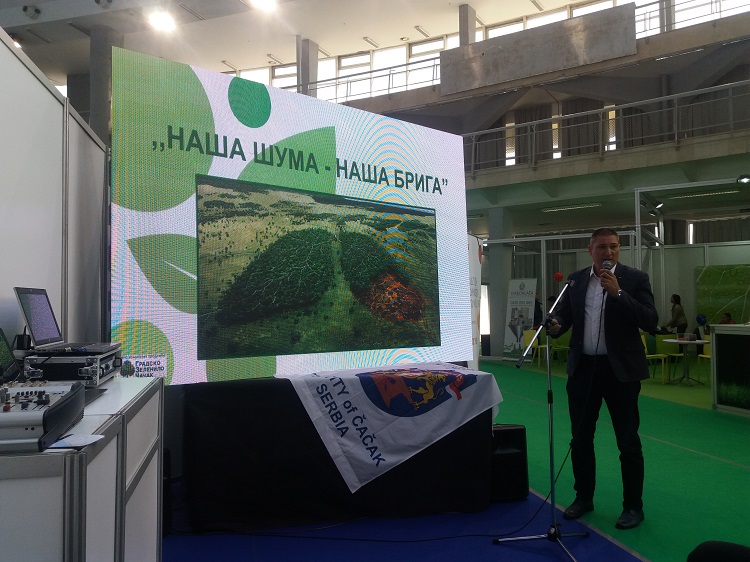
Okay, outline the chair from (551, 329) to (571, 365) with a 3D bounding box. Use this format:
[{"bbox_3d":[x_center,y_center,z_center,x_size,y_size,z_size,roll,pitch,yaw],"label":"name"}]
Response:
[{"bbox_3d":[4.028,1.437,13.100,0.460,0.810,0.500,-1,-2,15],"label":"chair"}]

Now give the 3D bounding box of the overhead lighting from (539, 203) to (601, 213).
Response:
[{"bbox_3d":[5.272,-1.962,16.232,1.550,0.090,0.200,-2,-3,32],"label":"overhead lighting"}]

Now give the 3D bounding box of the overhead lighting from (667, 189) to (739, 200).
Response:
[{"bbox_3d":[7.898,-2.080,14.582,1.550,0.090,0.200,-2,-3,32],"label":"overhead lighting"}]

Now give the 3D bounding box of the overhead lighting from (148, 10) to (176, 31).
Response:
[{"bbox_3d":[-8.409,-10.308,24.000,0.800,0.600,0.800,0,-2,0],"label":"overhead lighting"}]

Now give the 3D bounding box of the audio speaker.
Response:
[{"bbox_3d":[0.876,1.238,4.244,0.300,0.510,0.290,0,-2,-8],"label":"audio speaker"}]

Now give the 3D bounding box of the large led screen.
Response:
[{"bbox_3d":[-0.497,-0.437,5.751,3.840,2.570,0.140,2,-6,-38],"label":"large led screen"}]

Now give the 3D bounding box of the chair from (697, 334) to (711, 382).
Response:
[{"bbox_3d":[5.771,1.305,10.250,0.460,0.810,0.500,1,-3,-30],"label":"chair"}]

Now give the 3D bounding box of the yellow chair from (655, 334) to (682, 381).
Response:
[{"bbox_3d":[5.123,1.322,10.550,0.460,0.810,0.500,-1,-2,15],"label":"yellow chair"}]

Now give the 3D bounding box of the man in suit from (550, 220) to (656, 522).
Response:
[{"bbox_3d":[1.413,0.563,3.750,0.500,1.810,0.600,2,-3,-44],"label":"man in suit"}]

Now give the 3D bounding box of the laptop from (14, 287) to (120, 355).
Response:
[{"bbox_3d":[-1.345,0.172,2.700,0.335,0.275,0.395,0,-2,-12],"label":"laptop"}]

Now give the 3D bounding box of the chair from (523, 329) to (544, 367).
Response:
[{"bbox_3d":[3.408,1.429,12.800,0.500,0.810,0.460,1,-3,-38],"label":"chair"}]

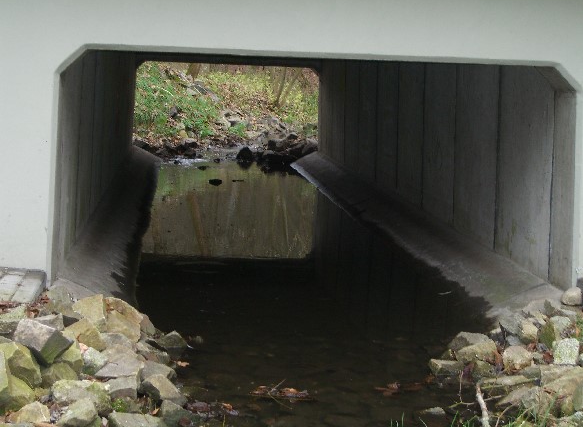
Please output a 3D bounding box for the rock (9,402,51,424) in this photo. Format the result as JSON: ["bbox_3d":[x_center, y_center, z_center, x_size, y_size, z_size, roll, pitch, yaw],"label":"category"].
[{"bbox_3d":[-1.373,1.043,6.000,0.197,0.100,0.177,0,7,-13],"label":"rock"}]

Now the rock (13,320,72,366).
[{"bbox_3d":[-1.515,0.785,6.965,0.275,0.205,0.343,8,9,42],"label":"rock"}]

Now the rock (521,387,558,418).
[{"bbox_3d":[1.494,1.138,6.896,0.216,0.126,0.216,4,7,13],"label":"rock"}]

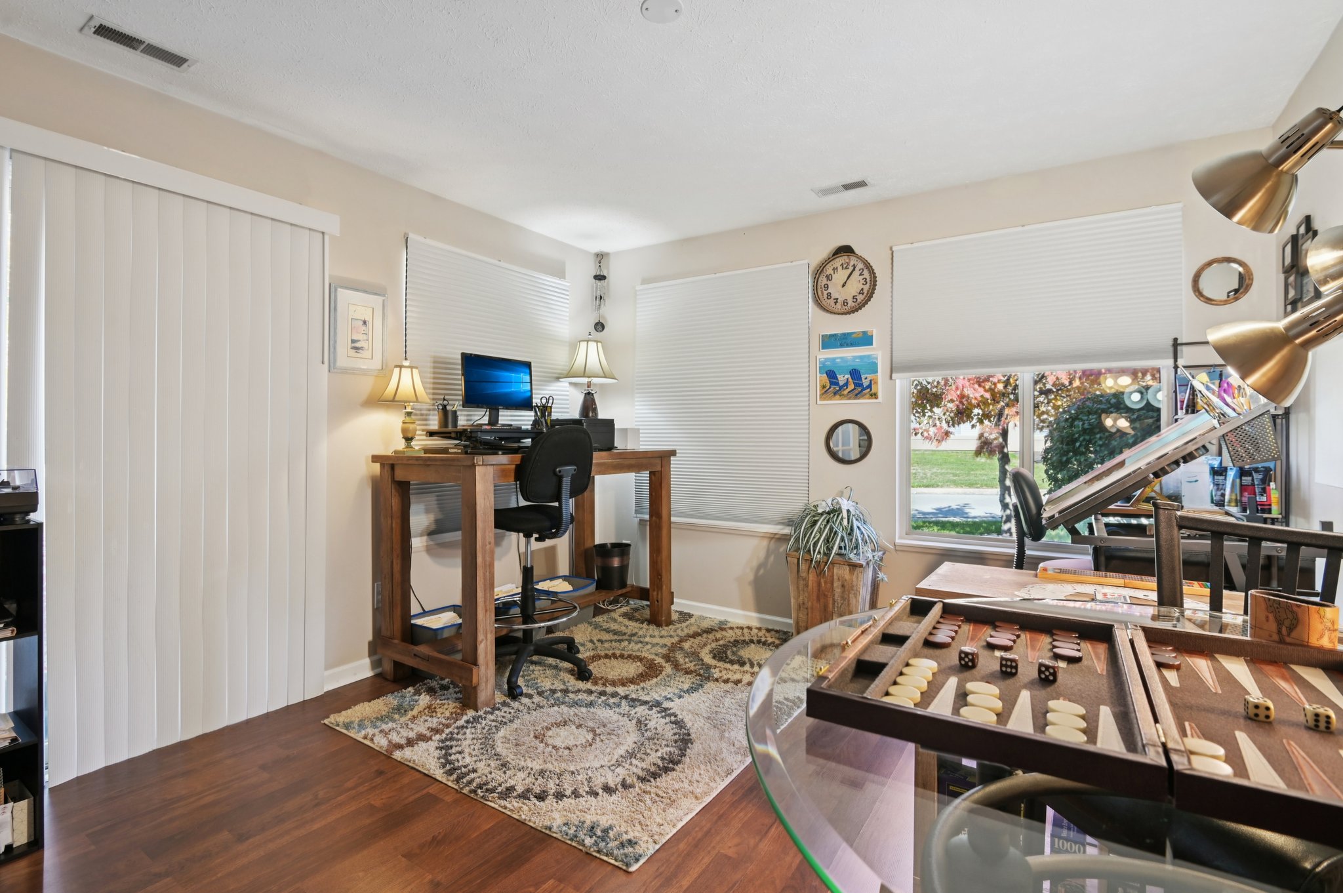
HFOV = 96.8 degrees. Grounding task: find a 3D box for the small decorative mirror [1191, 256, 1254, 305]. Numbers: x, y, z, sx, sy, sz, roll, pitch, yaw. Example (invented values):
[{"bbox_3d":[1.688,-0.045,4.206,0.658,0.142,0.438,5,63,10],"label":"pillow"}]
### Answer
[{"bbox_3d":[2.308,-0.694,2.496,0.195,0.203,0.025,1,1,32],"label":"small decorative mirror"}]

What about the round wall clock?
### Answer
[{"bbox_3d":[0.954,-0.933,3.327,0.350,0.385,0.060,1,1,32],"label":"round wall clock"}]

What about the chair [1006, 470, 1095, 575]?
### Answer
[{"bbox_3d":[1.653,0.611,2.379,0.580,1.050,0.580,1,1,32],"label":"chair"}]

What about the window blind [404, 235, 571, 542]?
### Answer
[{"bbox_3d":[-1.019,-0.301,3.494,0.051,1.552,1.170,0,1,35],"label":"window blind"}]

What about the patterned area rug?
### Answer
[{"bbox_3d":[-0.174,1.108,2.867,1.576,0.022,2.071,0,1,34],"label":"patterned area rug"}]

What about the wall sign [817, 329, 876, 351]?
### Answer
[{"bbox_3d":[0.998,-0.600,3.380,0.301,0.101,0.020,0,1,30],"label":"wall sign"}]

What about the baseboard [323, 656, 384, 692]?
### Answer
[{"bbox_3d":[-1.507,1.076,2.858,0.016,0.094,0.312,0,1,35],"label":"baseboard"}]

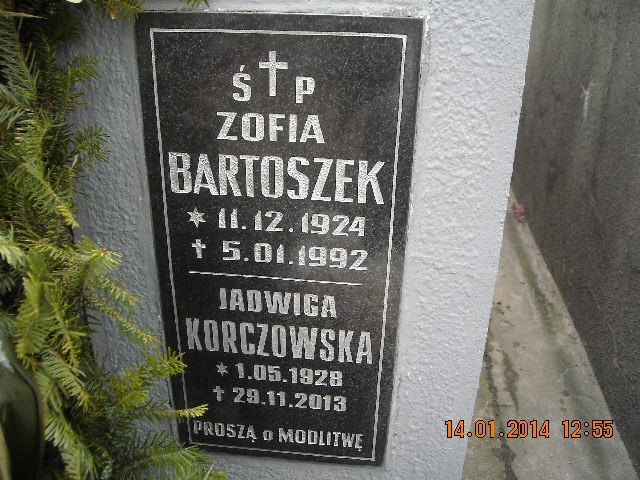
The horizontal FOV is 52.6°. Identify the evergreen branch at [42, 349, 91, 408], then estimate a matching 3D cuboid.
[{"bbox_3d":[-0.317,0.173,0.810,0.034,0.088,0.028,-40,13,-24],"label":"evergreen branch"}]

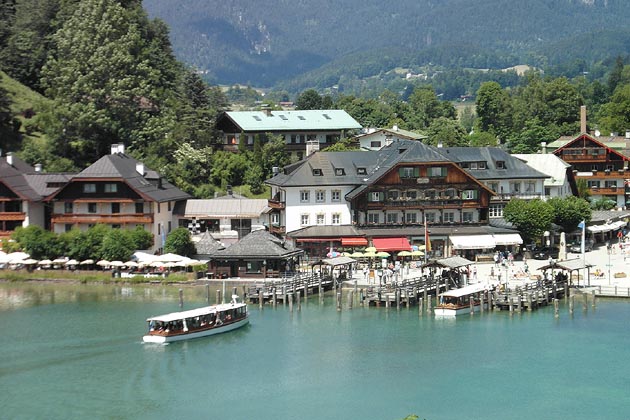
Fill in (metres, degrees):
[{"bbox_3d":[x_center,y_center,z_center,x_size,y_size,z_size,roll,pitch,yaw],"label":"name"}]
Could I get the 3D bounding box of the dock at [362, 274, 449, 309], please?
[{"bbox_3d":[12.550,10.600,281.940,5.000,2.600,17.000,2,6,29],"label":"dock"}]

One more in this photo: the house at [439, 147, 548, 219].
[{"bbox_3d":[27.390,-1.630,324.060,17.000,15.500,13.000,-1,5,-5],"label":"house"}]

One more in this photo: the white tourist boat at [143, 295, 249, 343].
[{"bbox_3d":[-14.100,13.080,252.020,2.900,3.300,18.500,3,6,35],"label":"white tourist boat"}]

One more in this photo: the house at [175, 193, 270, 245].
[{"bbox_3d":[-14.460,1.940,328.350,14.000,8.500,11.000,0,5,6],"label":"house"}]

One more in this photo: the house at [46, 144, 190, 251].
[{"bbox_3d":[-28.900,-1.090,312.020,16.500,14.000,16.000,0,5,11],"label":"house"}]

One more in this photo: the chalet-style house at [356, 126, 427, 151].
[{"bbox_3d":[12.590,-9.380,345.470,10.500,7.600,11.000,0,5,11],"label":"chalet-style house"}]

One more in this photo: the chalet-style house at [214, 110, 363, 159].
[{"bbox_3d":[-4.380,-11.080,347.310,21.000,10.000,15.000,-2,5,-20],"label":"chalet-style house"}]

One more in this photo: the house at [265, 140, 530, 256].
[{"bbox_3d":[12.460,-1.430,317.040,37.500,16.600,18.000,-1,5,-5],"label":"house"}]

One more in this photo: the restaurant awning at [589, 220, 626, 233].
[{"bbox_3d":[46.590,2.310,334.450,1.900,0.900,13.000,2,6,28],"label":"restaurant awning"}]

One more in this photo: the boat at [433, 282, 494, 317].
[{"bbox_3d":[20.080,11.190,272.960,2.900,2.800,17.500,2,6,28],"label":"boat"}]

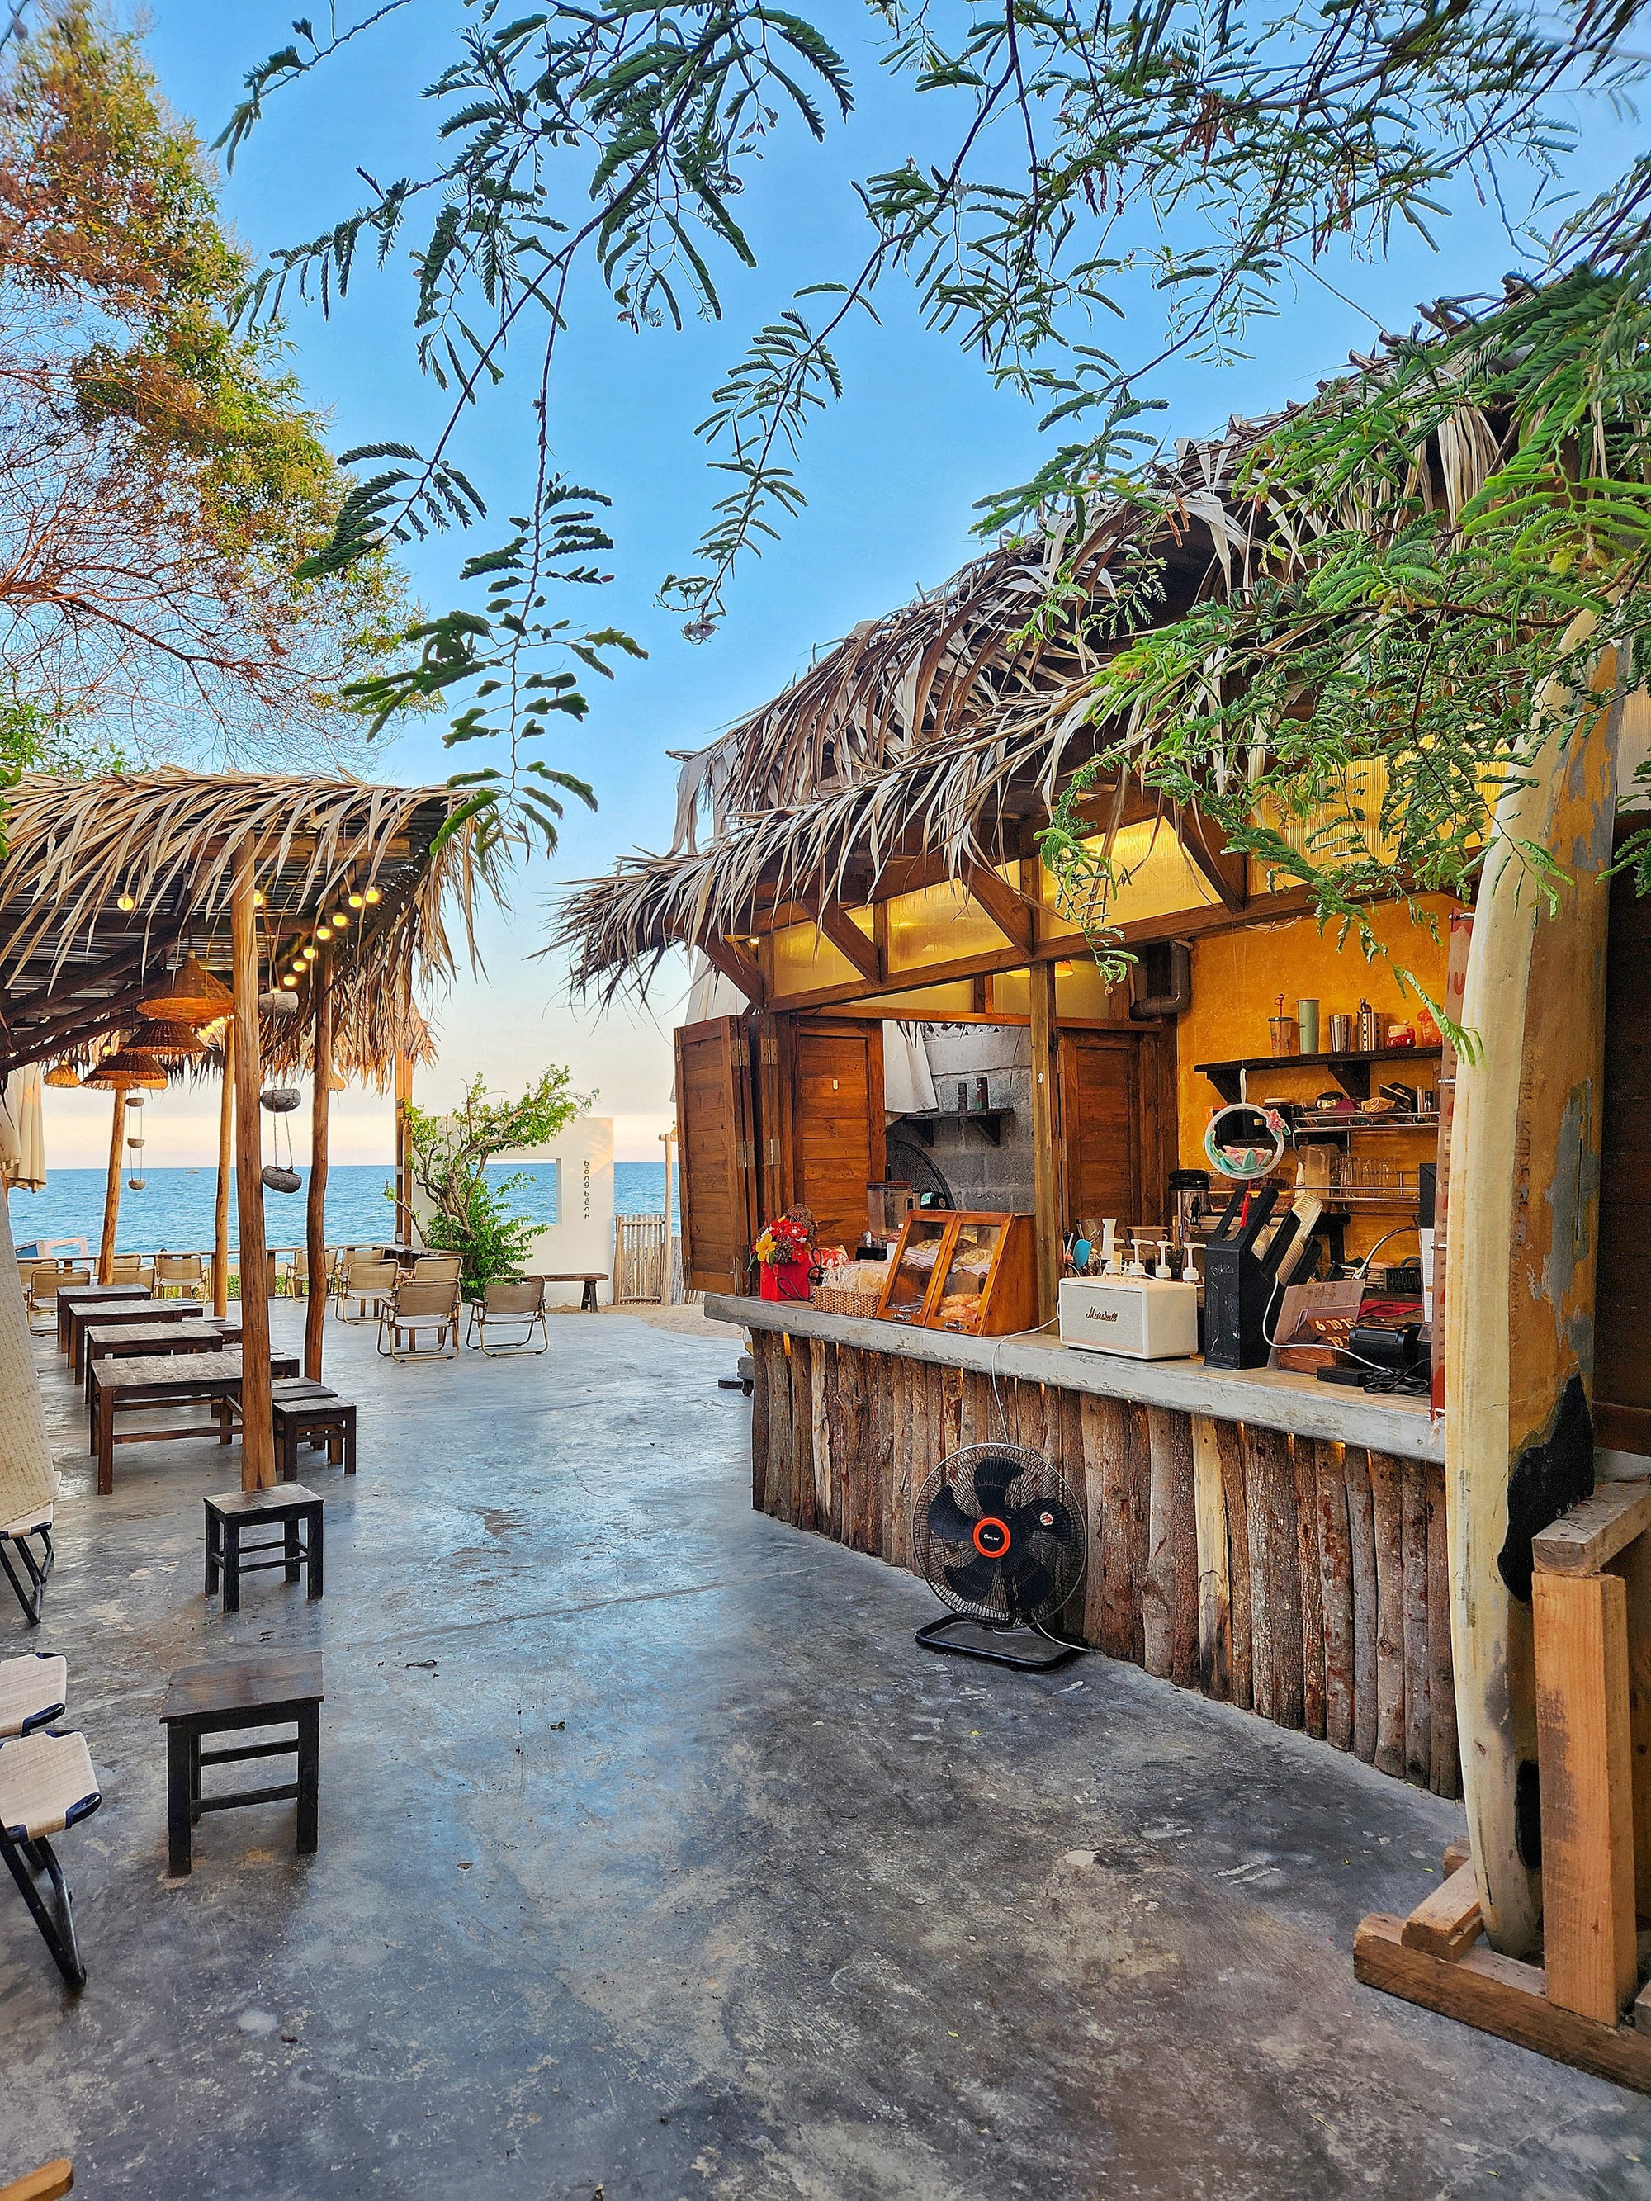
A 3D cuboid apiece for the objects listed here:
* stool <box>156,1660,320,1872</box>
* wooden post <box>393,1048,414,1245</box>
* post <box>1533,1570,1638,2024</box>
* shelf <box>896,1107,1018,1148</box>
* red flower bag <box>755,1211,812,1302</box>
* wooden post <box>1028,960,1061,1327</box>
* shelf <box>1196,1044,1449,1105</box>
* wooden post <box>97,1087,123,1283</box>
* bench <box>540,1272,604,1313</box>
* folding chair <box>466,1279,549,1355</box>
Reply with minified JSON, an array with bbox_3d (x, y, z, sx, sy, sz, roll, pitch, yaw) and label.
[{"bbox_3d":[-1.173,1.338,2.974,0.282,0.295,0.298,0,-2,-19],"label":"stool"},{"bbox_3d":[-4.343,0.671,15.050,0.160,2.650,0.130,-1,-2,18],"label":"wooden post"},{"bbox_3d":[1.143,1.028,2.197,0.095,0.629,0.096,2,-3,-45],"label":"post"},{"bbox_3d":[0.734,0.154,7.950,0.190,0.170,0.720,1,-3,-31],"label":"shelf"},{"bbox_3d":[-0.163,0.635,6.027,0.185,0.370,0.185,1,-3,-30],"label":"red flower bag"},{"bbox_3d":[0.729,0.147,4.834,0.055,1.227,0.085,1,-3,-31],"label":"wooden post"},{"bbox_3d":[2.016,-0.070,5.610,0.240,0.200,1.350,1,-3,-30],"label":"shelf"},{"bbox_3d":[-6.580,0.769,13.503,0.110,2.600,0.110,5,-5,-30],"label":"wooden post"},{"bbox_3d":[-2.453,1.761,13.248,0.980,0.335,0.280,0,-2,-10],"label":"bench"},{"bbox_3d":[-2.287,1.530,10.520,0.490,0.550,0.530,1,-3,-27],"label":"folding chair"}]

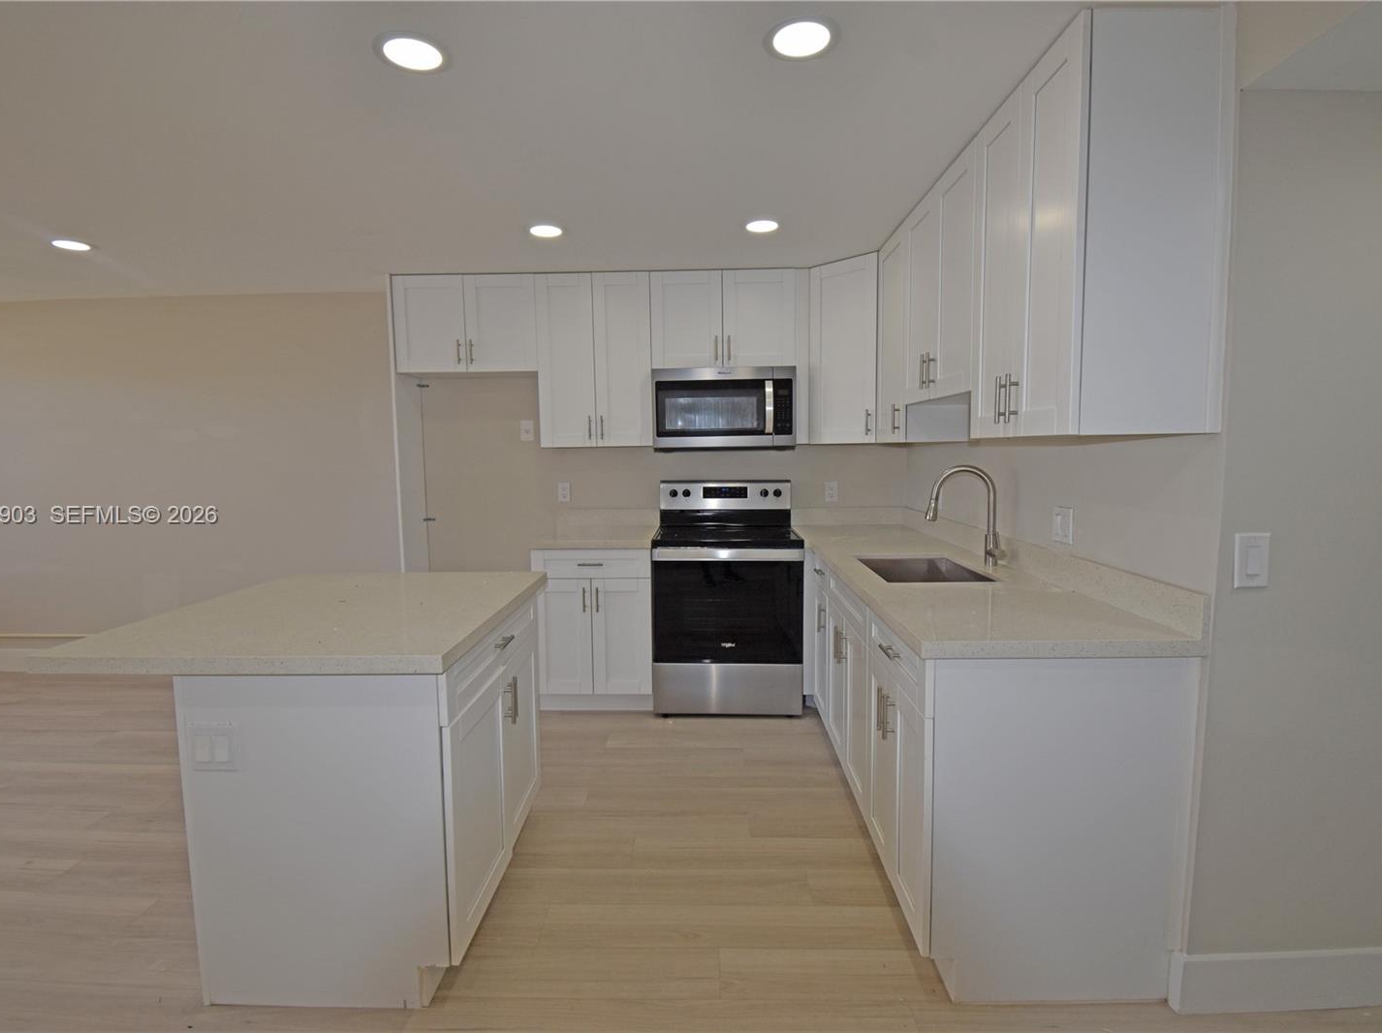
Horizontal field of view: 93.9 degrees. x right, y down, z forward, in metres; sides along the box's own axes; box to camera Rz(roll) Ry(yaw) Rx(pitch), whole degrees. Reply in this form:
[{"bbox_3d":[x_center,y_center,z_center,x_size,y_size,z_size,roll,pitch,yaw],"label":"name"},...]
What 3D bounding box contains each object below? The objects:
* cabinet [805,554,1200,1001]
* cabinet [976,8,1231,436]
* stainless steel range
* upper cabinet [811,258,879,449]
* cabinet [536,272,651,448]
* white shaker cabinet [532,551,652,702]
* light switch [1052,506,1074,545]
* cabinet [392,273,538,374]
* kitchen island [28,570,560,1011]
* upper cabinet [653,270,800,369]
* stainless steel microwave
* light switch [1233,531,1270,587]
[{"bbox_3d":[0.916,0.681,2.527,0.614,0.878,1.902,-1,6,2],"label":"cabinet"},{"bbox_3d":[1.044,-0.680,1.718,0.323,0.908,0.567,-1,6,2],"label":"cabinet"},{"bbox_3d":[0.197,0.417,3.553,0.757,1.199,0.651,-1,6,2],"label":"stainless steel range"},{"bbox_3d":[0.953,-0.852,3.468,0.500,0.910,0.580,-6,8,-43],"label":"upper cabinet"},{"bbox_3d":[-0.513,-0.847,3.628,0.609,0.908,0.323,-1,6,2],"label":"cabinet"},{"bbox_3d":[-0.490,0.581,3.630,0.594,0.878,0.609,-1,6,2],"label":"white shaker cabinet"},{"bbox_3d":[1.200,0.029,2.094,0.010,0.116,0.116,-1,6,2],"label":"light switch"},{"bbox_3d":[-1.206,-1.049,3.627,0.755,0.500,0.323,-1,6,2],"label":"cabinet"},{"bbox_3d":[-1.095,0.740,2.112,1.007,0.905,1.016,-1,6,2],"label":"kitchen island"},{"bbox_3d":[0.173,-1.058,3.587,0.763,0.500,0.323,-1,6,2],"label":"upper cabinet"},{"bbox_3d":[0.182,-0.584,3.605,0.758,0.433,0.420,-1,6,2],"label":"stainless steel microwave"},{"bbox_3d":[1.267,0.101,1.454,0.074,0.121,0.010,-1,6,2],"label":"light switch"}]

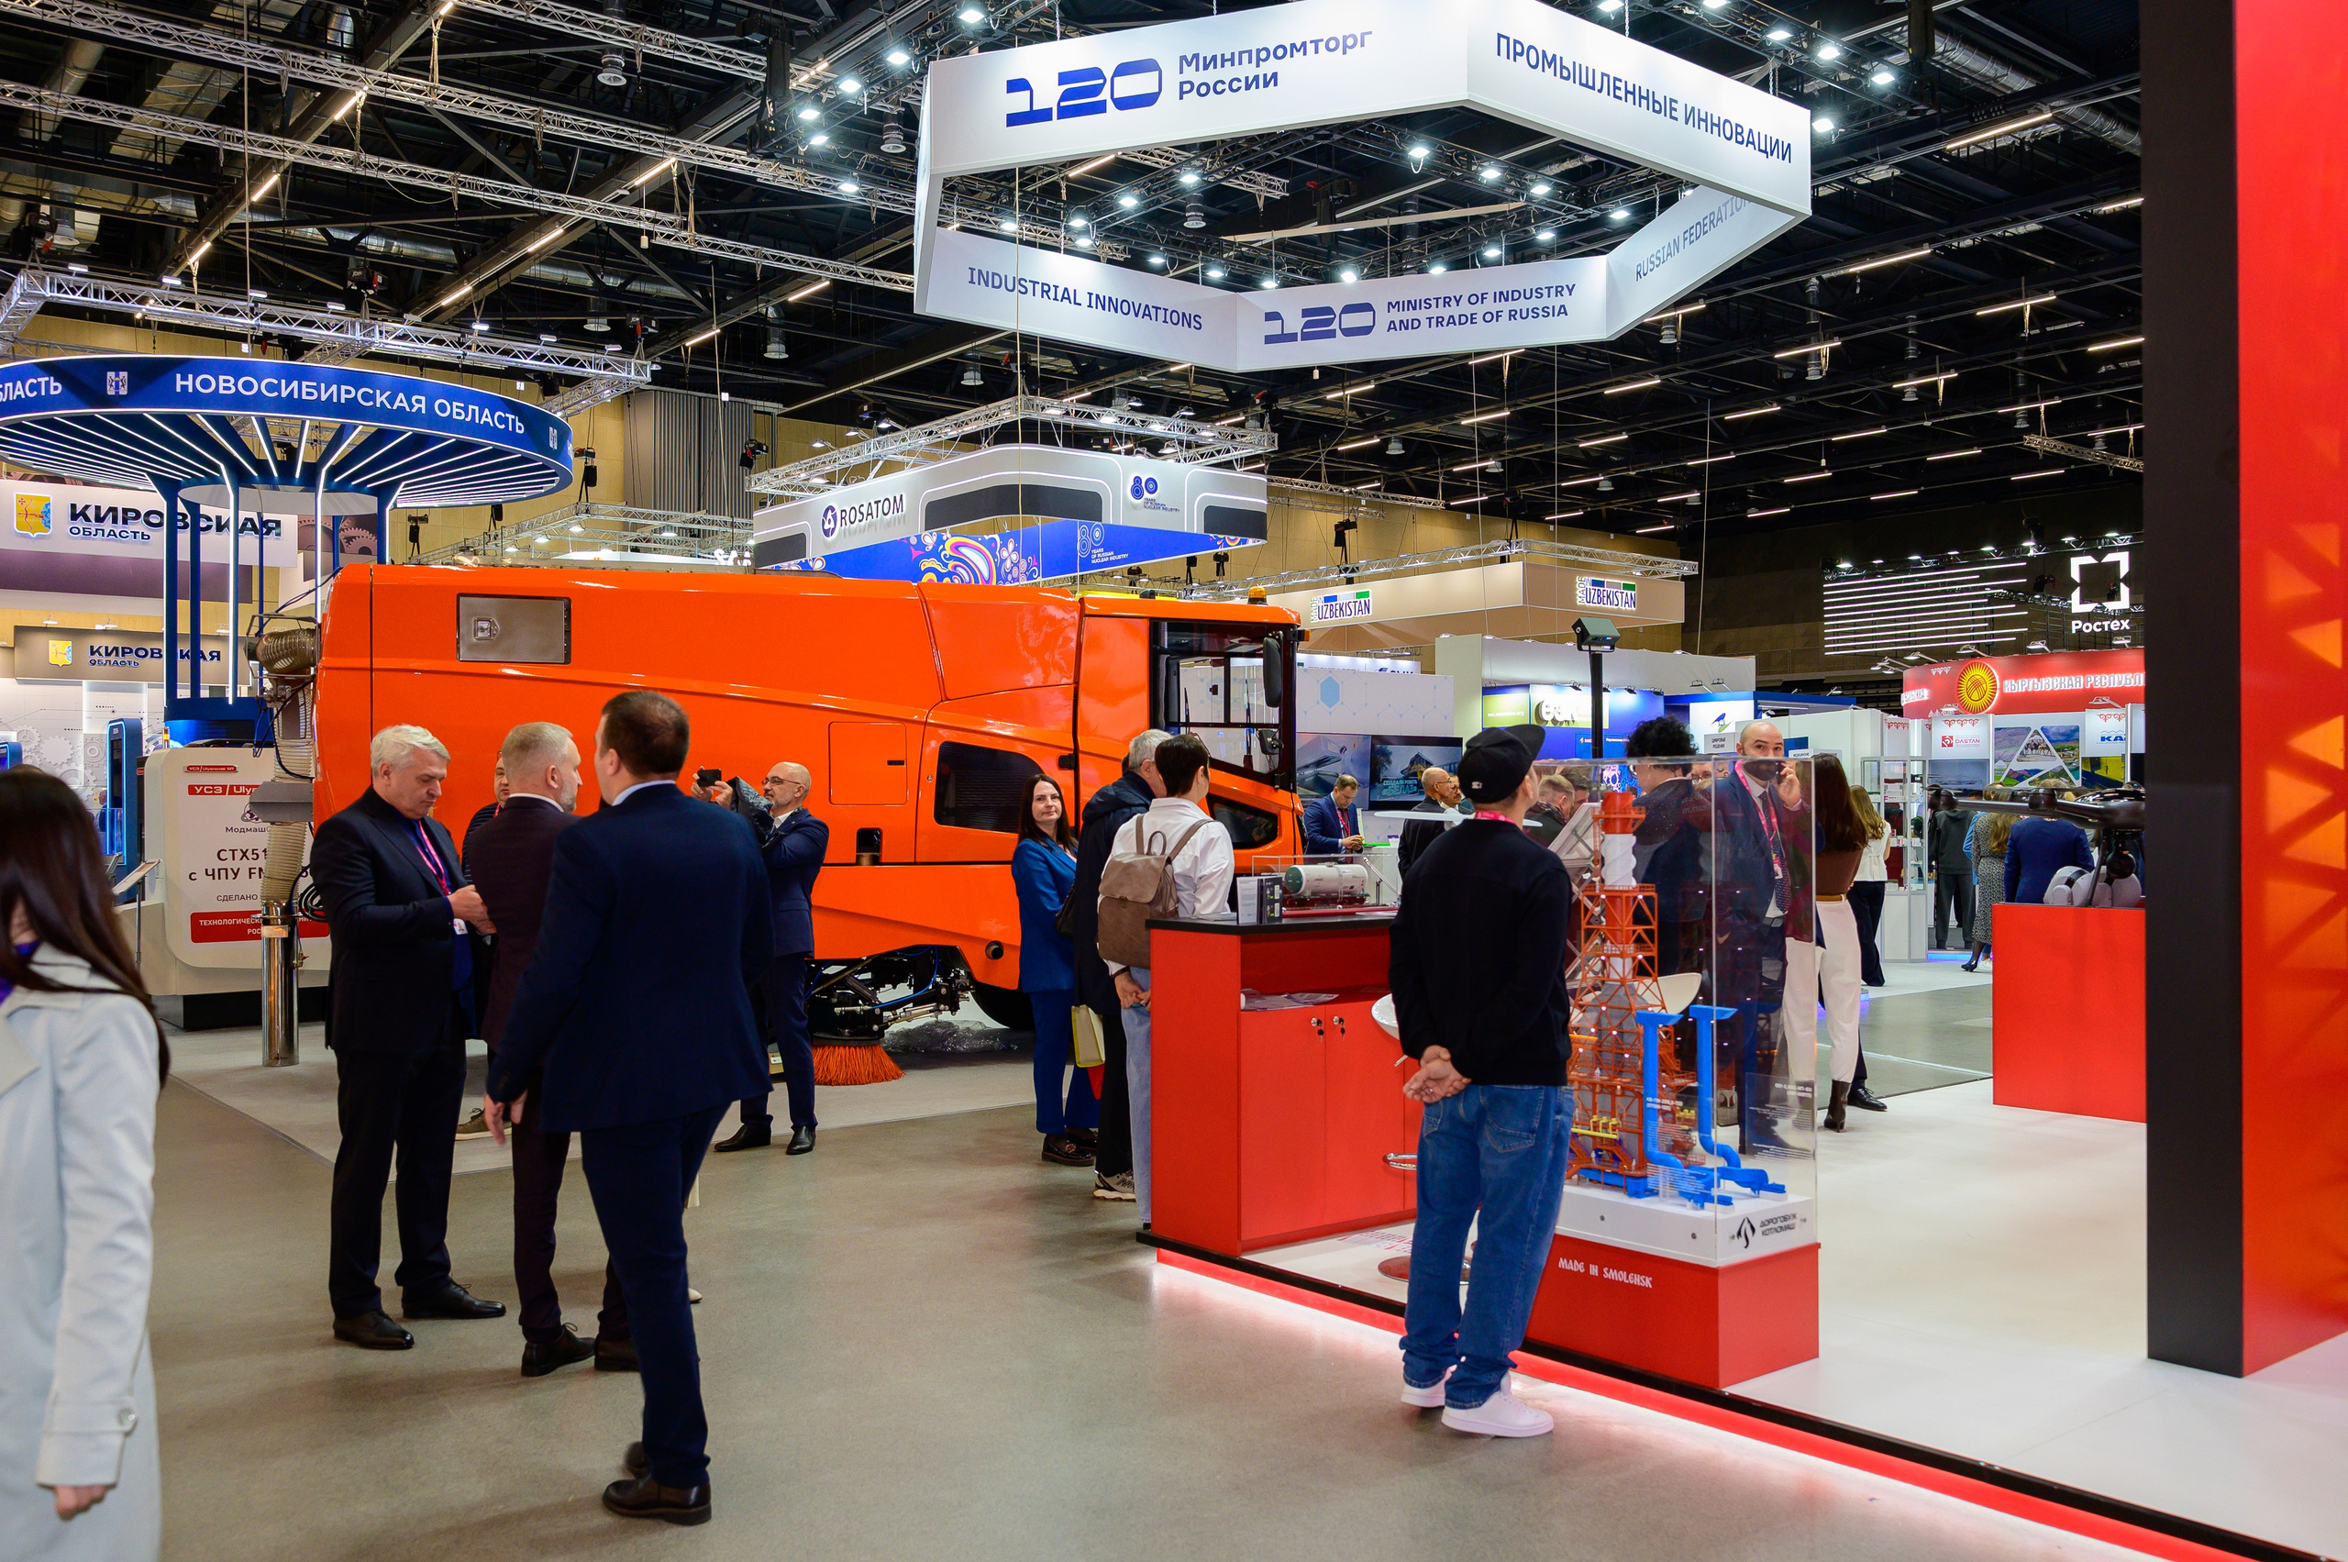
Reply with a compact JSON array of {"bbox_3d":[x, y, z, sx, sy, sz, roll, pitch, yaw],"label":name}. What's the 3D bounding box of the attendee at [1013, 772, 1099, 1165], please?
[{"bbox_3d":[-0.509,0.812,8.100,0.340,1.690,0.450,0,-1,38],"label":"attendee"}]

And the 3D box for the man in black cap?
[{"bbox_3d":[0.785,0.739,4.660,0.470,1.770,0.330,0,-1,36],"label":"man in black cap"}]

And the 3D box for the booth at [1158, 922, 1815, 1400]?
[{"bbox_3d":[1.100,0.989,5.730,1.200,1.100,2.200,0,-1,-41],"label":"booth"}]

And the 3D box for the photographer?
[{"bbox_3d":[-1.866,0.785,8.380,0.550,1.750,0.520,0,-1,-31],"label":"photographer"}]

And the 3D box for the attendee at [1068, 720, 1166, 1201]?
[{"bbox_3d":[-0.203,0.718,7.080,0.520,1.790,0.360,0,-1,34],"label":"attendee"}]

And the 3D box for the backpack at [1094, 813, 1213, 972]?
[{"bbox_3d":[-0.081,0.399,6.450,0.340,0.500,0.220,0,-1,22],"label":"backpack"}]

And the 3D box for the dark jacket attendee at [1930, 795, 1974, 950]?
[{"bbox_3d":[7.851,0.825,18.400,0.500,1.660,0.340,0,-1,30],"label":"dark jacket attendee"}]

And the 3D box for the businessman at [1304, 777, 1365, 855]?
[{"bbox_3d":[1.231,0.828,14.000,0.520,1.740,0.380,1,-1,-37],"label":"businessman"}]

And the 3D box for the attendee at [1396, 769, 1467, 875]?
[{"bbox_3d":[1.615,0.801,11.200,0.360,1.760,0.520,0,-1,-18],"label":"attendee"}]

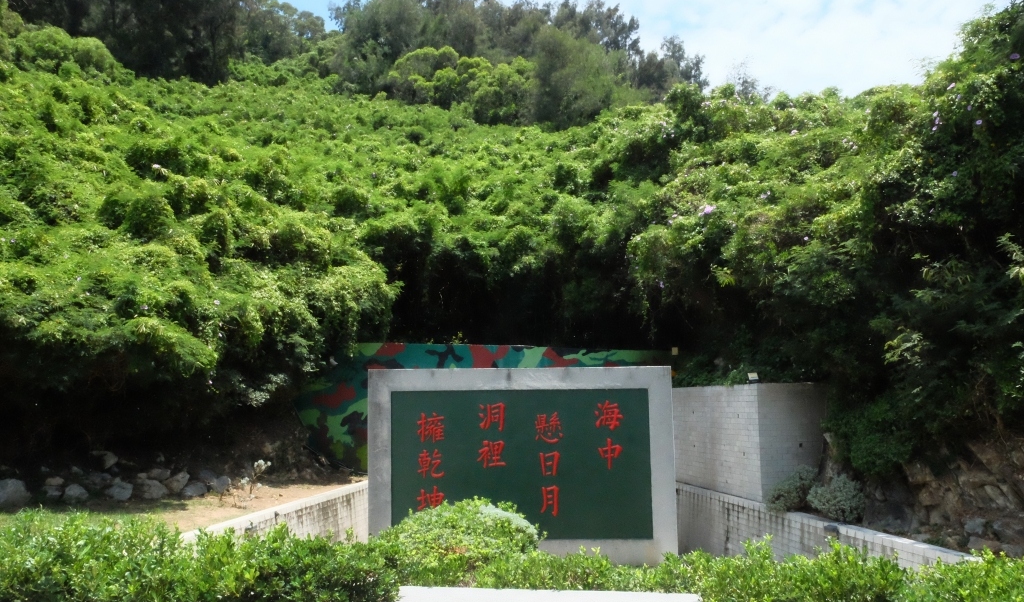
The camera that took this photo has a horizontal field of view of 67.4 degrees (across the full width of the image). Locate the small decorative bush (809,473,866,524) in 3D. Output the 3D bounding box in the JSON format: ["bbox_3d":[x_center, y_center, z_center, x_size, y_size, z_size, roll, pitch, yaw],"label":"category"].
[{"bbox_3d":[4.600,2.800,10.900,0.820,0.680,0.780,0,-8,0],"label":"small decorative bush"}]

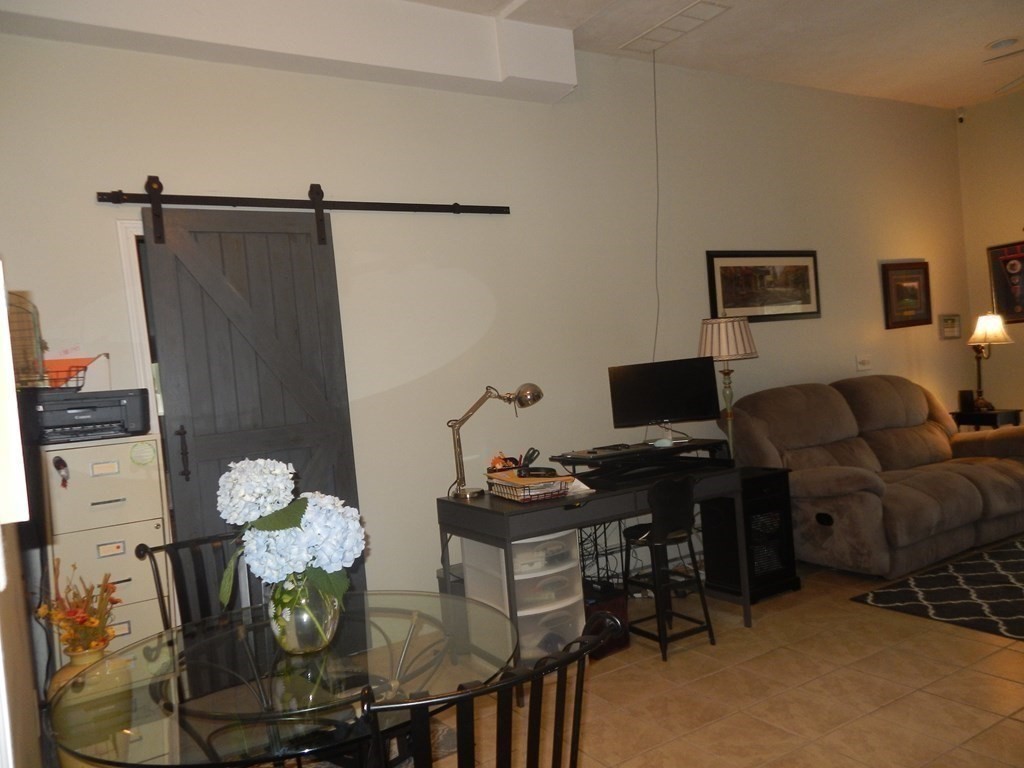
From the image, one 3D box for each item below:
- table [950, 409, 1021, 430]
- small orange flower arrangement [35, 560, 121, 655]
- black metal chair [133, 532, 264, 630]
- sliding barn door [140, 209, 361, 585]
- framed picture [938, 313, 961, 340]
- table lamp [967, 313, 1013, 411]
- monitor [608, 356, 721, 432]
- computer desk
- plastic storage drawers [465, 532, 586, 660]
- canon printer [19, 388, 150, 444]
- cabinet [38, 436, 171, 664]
[{"bbox_3d":[3.837,0.536,5.948,0.370,0.668,0.370,-6,2,-30],"label":"table"},{"bbox_3d":[-1.307,0.680,2.235,0.210,0.285,0.190,-6,2,-30],"label":"small orange flower arrangement"},{"bbox_3d":[-0.716,0.905,2.063,0.470,0.911,0.540,-6,2,-30],"label":"black metal chair"},{"bbox_3d":[-1.133,0.282,3.366,0.805,2.125,0.045,-6,2,-30],"label":"sliding barn door"},{"bbox_3d":[3.640,-0.469,6.122,0.275,0.205,0.025,-6,2,-30],"label":"framed picture"},{"bbox_3d":[3.808,-0.182,5.904,0.370,0.773,0.350,-6,2,-30],"label":"table lamp"},{"bbox_3d":[0.763,0.044,3.701,0.545,0.312,0.060,-5,-3,-7],"label":"monitor"},{"bbox_3d":[0.411,0.846,3.480,1.310,0.760,0.600,-6,2,-30],"label":"computer desk"},{"bbox_3d":[0.074,0.962,3.380,0.375,0.591,0.380,-6,2,-30],"label":"plastic storage drawers"},{"bbox_3d":[-1.578,0.124,2.719,0.430,0.155,0.330,-6,2,-30],"label":"canon printer"},{"bbox_3d":[-1.510,0.799,2.808,0.358,1.211,0.500,-6,2,-30],"label":"cabinet"}]

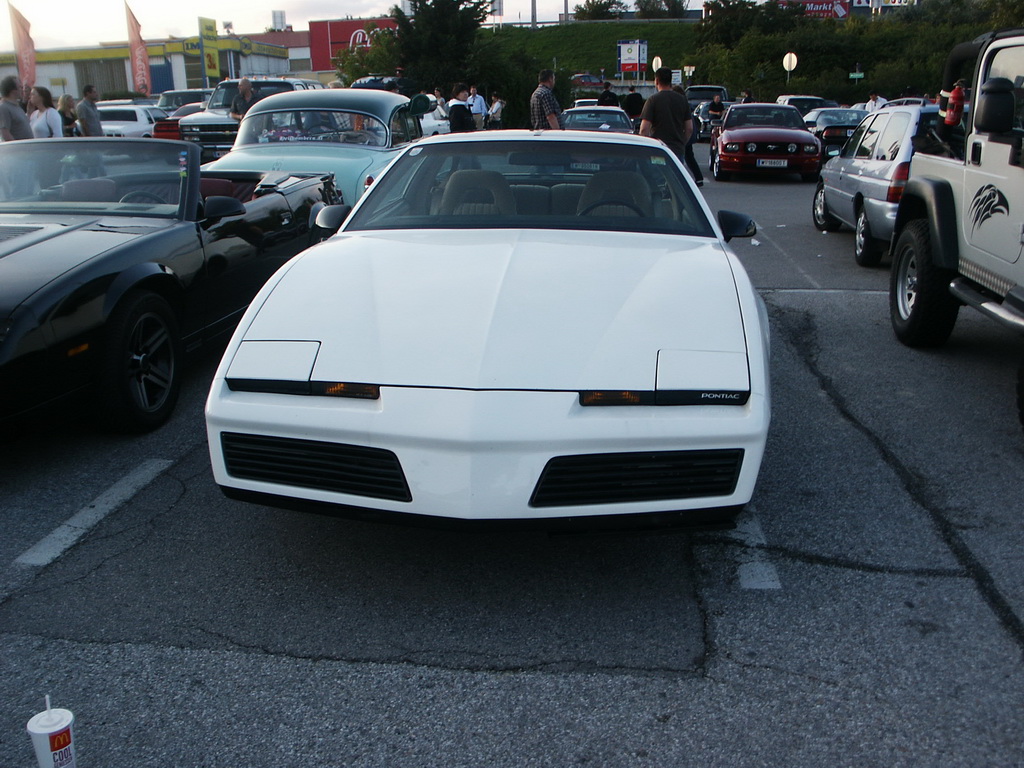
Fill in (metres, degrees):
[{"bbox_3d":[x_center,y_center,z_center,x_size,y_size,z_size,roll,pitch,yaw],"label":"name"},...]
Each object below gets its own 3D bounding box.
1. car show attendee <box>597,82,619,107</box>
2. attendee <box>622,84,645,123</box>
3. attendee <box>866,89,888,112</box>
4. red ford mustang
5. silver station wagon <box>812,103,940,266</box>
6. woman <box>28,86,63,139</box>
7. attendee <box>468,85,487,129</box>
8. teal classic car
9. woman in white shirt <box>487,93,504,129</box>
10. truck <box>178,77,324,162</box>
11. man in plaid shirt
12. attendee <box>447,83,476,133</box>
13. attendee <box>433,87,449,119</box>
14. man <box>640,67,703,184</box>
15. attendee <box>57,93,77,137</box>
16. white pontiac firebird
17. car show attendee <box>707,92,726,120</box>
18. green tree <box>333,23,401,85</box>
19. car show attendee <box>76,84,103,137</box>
[{"bbox_3d":[2.346,-6.420,25.229,0.520,1.780,0.330,0,15,6],"label":"car show attendee"},{"bbox_3d":[3.228,-7.109,27.728,0.530,1.700,0.330,1,16,5],"label":"attendee"},{"bbox_3d":[8.640,-6.124,24.719,0.520,1.700,0.380,3,15,14],"label":"attendee"},{"bbox_3d":[4.897,-4.804,20.365,1.880,1.390,4.770,1,15,8],"label":"red ford mustang"},{"bbox_3d":[4.016,-2.008,9.882,1.710,1.420,4.300,1,15,9],"label":"silver station wagon"},{"bbox_3d":[-6.081,-3.102,13.715,0.340,1.600,0.470,-15,21,-42],"label":"woman"},{"bbox_3d":[-0.807,-6.043,24.231,0.500,1.790,0.320,2,15,11],"label":"attendee"},{"bbox_3d":[-1.758,-2.257,10.911,1.890,1.580,4.950,0,15,6],"label":"teal classic car"},{"bbox_3d":[-0.421,-6.719,26.708,0.360,1.550,0.470,-5,16,-17],"label":"woman in white shirt"},{"bbox_3d":[-5.172,-5.505,21.869,2.000,1.820,5.100,1,16,3],"label":"truck"},{"bbox_3d":[0.403,-2.653,11.831,0.330,1.790,0.500,-12,18,-35],"label":"man in plaid shirt"},{"bbox_3d":[-0.745,-3.568,15.219,0.350,1.630,0.500,9,18,29],"label":"attendee"},{"bbox_3d":[-1.829,-6.803,26.718,0.330,1.620,0.470,-9,18,-29],"label":"attendee"},{"bbox_3d":[1.658,-2.498,11.231,0.560,1.790,0.330,-1,15,0],"label":"man"},{"bbox_3d":[-7.873,-4.355,18.511,0.360,1.570,0.470,11,19,35],"label":"attendee"},{"bbox_3d":[0.128,-0.566,5.158,1.850,1.270,4.800,1,16,6],"label":"white pontiac firebird"},{"bbox_3d":[5.870,-7.413,29.719,0.500,1.700,0.360,-1,15,0],"label":"car show attendee"},{"bbox_3d":[-5.090,-10.926,37.551,2.800,4.100,2.800,0,16,0],"label":"green tree"},{"bbox_3d":[-5.724,-3.176,14.229,0.320,1.780,0.490,7,17,28],"label":"car show attendee"}]

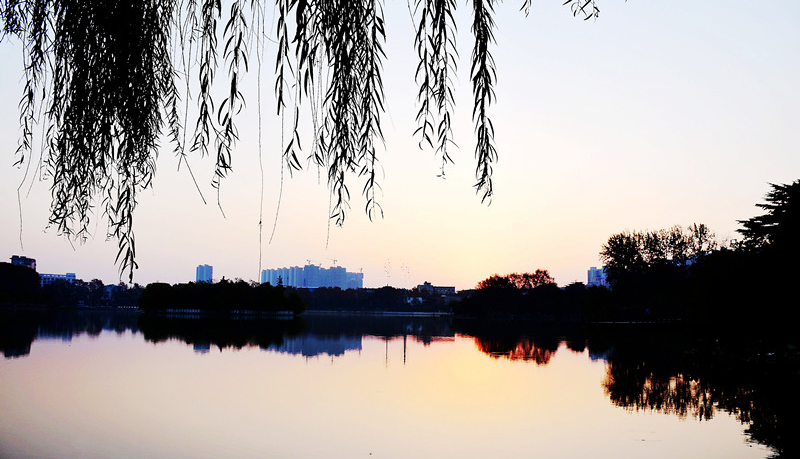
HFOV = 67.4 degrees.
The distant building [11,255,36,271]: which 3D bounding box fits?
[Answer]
[{"bbox_3d":[-220.280,30.640,350.000,11.000,29.000,12.000,5,-9,-27],"label":"distant building"}]

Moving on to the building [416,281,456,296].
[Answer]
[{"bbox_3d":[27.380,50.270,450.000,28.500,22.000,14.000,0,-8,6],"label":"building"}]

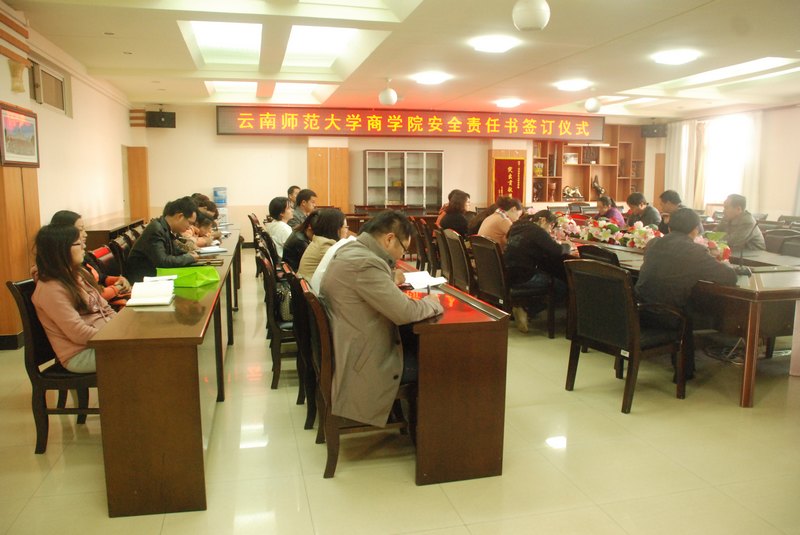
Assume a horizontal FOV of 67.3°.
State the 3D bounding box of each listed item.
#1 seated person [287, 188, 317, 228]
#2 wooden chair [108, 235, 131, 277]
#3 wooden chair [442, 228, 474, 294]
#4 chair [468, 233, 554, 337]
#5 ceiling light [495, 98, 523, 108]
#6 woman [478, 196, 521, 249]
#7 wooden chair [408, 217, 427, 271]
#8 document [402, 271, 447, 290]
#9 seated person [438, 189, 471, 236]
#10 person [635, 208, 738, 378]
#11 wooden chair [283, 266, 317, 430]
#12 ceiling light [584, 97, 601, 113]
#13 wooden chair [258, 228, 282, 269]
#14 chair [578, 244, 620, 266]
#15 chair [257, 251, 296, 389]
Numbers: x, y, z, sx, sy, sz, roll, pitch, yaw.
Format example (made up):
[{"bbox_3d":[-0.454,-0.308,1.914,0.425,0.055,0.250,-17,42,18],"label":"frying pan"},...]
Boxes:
[{"bbox_3d":[-0.845,-0.133,6.006,0.720,1.290,0.500,-2,9,-13],"label":"seated person"},{"bbox_3d":[-2.031,0.204,5.047,0.580,0.920,0.470,-2,9,-14],"label":"wooden chair"},{"bbox_3d":[0.857,0.090,6.199,0.600,0.920,0.530,-2,8,-13],"label":"wooden chair"},{"bbox_3d":[1.023,0.172,5.463,0.660,0.900,0.590,-3,8,-18],"label":"chair"},{"bbox_3d":[1.981,-2.951,10.863,0.430,0.100,0.430,-2,9,-14],"label":"ceiling light"},{"bbox_3d":[1.027,-0.054,5.820,0.720,1.240,0.500,-2,9,-14],"label":"woman"},{"bbox_3d":[0.385,-0.170,7.664,0.600,0.920,0.540,-2,9,-14],"label":"wooden chair"},{"bbox_3d":[0.155,0.071,3.815,0.300,0.050,0.400,-2,9,-14],"label":"document"},{"bbox_3d":[0.848,-0.205,6.810,0.750,1.340,0.480,-2,8,-13],"label":"seated person"},{"bbox_3d":[1.892,0.199,4.090,0.880,1.210,0.520,-5,10,-32],"label":"person"},{"bbox_3d":[-0.398,0.440,3.657,0.580,0.920,0.460,-2,8,-13],"label":"wooden chair"},{"bbox_3d":[3.463,-2.922,10.786,0.290,0.290,0.290,-2,8,-13],"label":"ceiling light"},{"bbox_3d":[-1.029,0.106,5.746,0.580,0.920,0.470,-2,9,-14],"label":"wooden chair"},{"bbox_3d":[1.790,0.289,4.738,0.600,0.920,0.530,-2,8,-16],"label":"chair"},{"bbox_3d":[-0.716,0.333,4.177,0.550,0.900,0.450,-2,9,-13],"label":"chair"}]

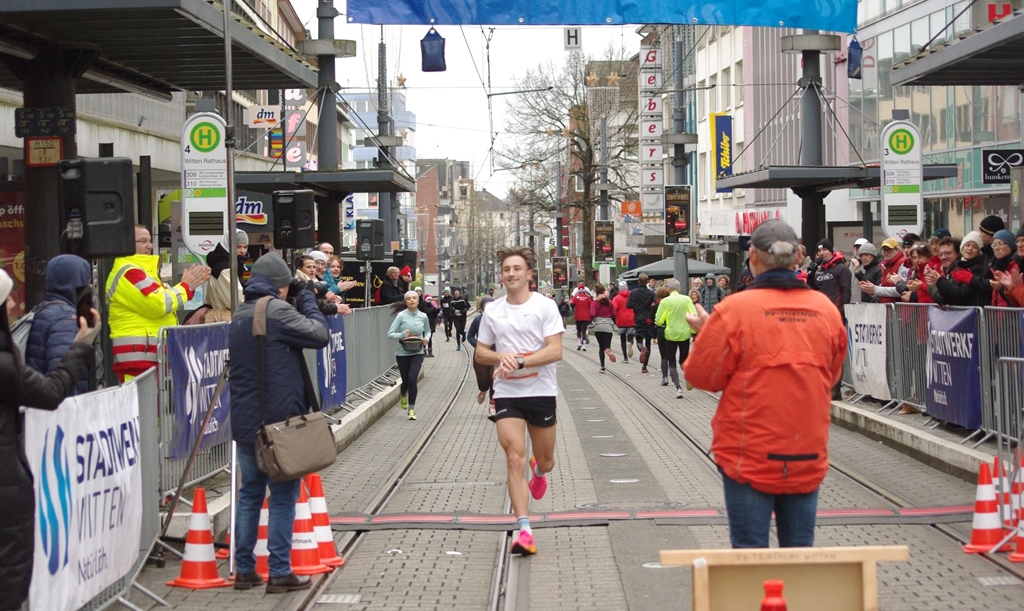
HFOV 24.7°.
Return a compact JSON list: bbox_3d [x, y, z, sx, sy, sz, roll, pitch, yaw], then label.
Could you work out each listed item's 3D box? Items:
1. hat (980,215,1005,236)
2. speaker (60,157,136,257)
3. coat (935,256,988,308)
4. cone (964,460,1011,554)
[{"bbox_3d":[4.544,-0.752,22.100,0.235,0.200,0.200,8,2,9],"label":"hat"},{"bbox_3d":[-2.705,-0.638,15.200,0.380,0.637,0.360,-1,0,30],"label":"speaker"},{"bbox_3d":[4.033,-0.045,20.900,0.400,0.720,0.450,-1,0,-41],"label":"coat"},{"bbox_3d":[2.732,1.148,13.400,0.275,0.495,0.275,-1,0,0],"label":"cone"}]

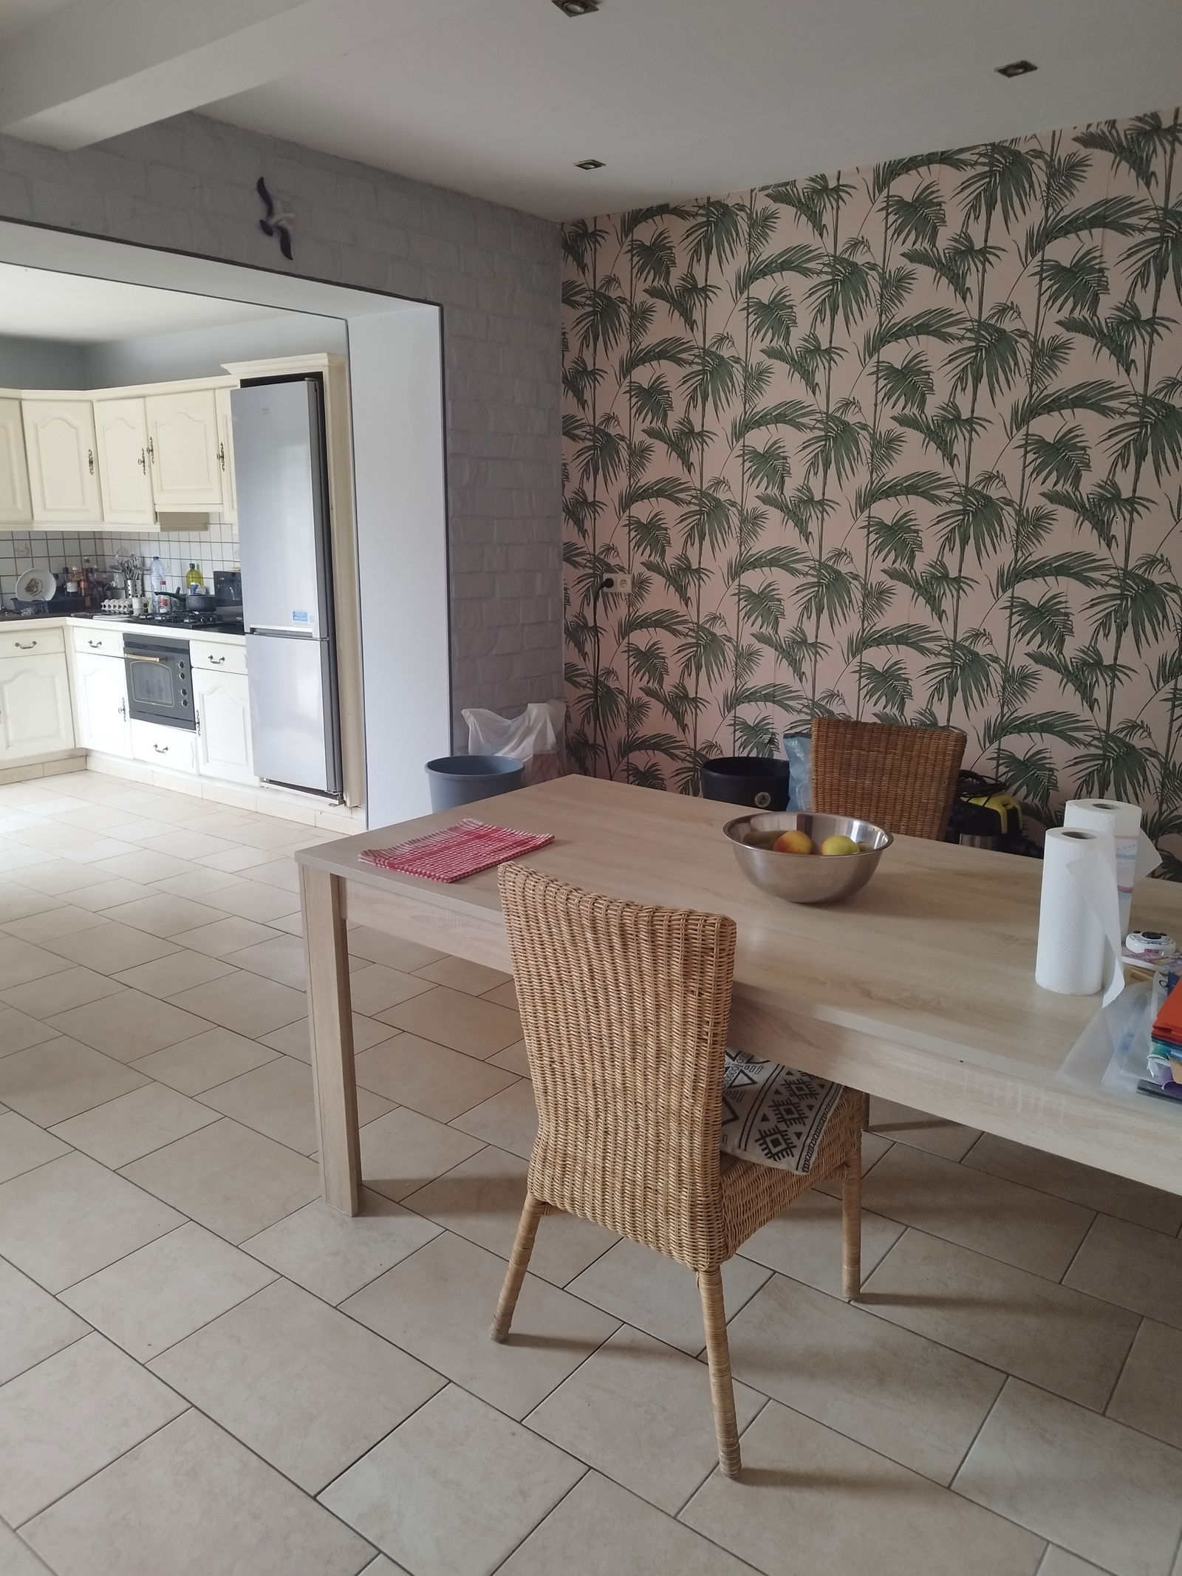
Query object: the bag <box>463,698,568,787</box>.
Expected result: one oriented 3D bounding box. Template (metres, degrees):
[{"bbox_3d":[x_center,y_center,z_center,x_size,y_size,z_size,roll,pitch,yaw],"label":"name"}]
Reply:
[{"bbox_3d":[-0.207,0.010,4.506,0.360,0.700,0.330,5,14,19],"label":"bag"}]

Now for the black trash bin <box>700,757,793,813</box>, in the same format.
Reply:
[{"bbox_3d":[0.608,0.171,4.286,0.365,0.500,0.365,-2,13,-8],"label":"black trash bin"}]

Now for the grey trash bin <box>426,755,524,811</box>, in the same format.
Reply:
[{"bbox_3d":[-0.435,0.173,4.207,0.375,0.540,0.375,-1,14,-6],"label":"grey trash bin"}]

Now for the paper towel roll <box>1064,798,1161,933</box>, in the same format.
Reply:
[{"bbox_3d":[0.803,0.139,1.731,0.122,0.222,0.110,7,15,25],"label":"paper towel roll"}]

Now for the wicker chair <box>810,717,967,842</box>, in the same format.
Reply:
[{"bbox_3d":[0.666,0.328,2.813,0.490,0.910,0.550,8,15,28],"label":"wicker chair"}]

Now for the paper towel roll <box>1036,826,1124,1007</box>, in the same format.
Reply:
[{"bbox_3d":[0.699,0.177,1.568,0.100,0.221,0.095,7,15,24],"label":"paper towel roll"}]

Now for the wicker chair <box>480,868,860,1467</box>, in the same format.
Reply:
[{"bbox_3d":[0.173,0.539,1.920,0.500,0.912,0.545,10,17,35],"label":"wicker chair"}]

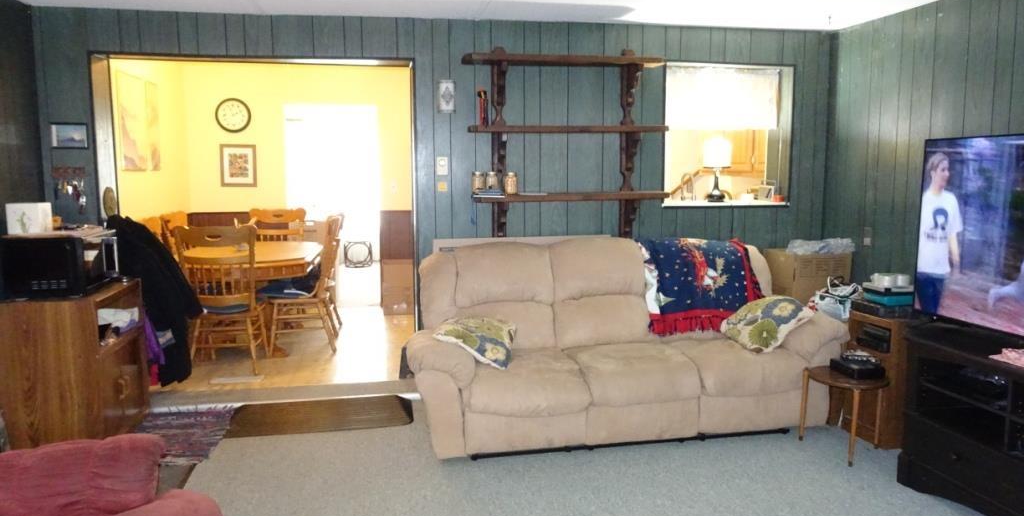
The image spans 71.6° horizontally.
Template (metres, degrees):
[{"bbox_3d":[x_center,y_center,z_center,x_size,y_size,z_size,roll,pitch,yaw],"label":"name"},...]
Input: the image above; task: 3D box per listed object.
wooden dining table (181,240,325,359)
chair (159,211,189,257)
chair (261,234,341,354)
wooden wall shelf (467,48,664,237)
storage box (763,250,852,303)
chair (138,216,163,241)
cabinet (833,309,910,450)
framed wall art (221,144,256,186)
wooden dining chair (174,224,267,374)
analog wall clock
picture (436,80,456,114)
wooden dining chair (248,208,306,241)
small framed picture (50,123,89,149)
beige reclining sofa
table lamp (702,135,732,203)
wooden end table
[{"bbox_3d":[-2.085,0.321,5.778,1.080,0.757,1.550,-2,7,-10],"label":"wooden dining table"},{"bbox_3d":[-2.596,0.136,6.113,0.580,1.030,0.500,-1,7,-4],"label":"chair"},{"bbox_3d":[-1.651,0.199,5.607,0.540,1.030,0.510,-2,7,-10],"label":"chair"},{"bbox_3d":[0.340,-0.674,4.358,1.230,1.230,0.210,-2,7,-10],"label":"wooden wall shelf"},{"bbox_3d":[1.924,0.181,4.629,0.390,0.460,0.330,-1,7,-10],"label":"storage box"},{"bbox_3d":[-2.459,0.224,5.442,0.540,1.030,0.510,-2,7,-10],"label":"chair"},{"bbox_3d":[2.070,0.621,3.792,0.420,0.665,0.390,-1,7,-8],"label":"cabinet"},{"bbox_3d":[-2.662,-0.901,6.918,0.335,0.400,0.025,-2,7,-10],"label":"framed wall art"},{"bbox_3d":[-1.958,0.270,4.955,0.490,1.030,0.600,-1,7,-10],"label":"wooden dining chair"},{"bbox_3d":[-2.691,-1.374,6.846,0.332,0.328,0.050,-2,7,-10],"label":"analog wall clock"},{"bbox_3d":[-0.388,-0.968,4.279,0.110,0.202,0.025,-1,7,-10],"label":"picture"},{"bbox_3d":[-2.076,0.121,6.216,0.510,1.030,0.580,-1,7,-10],"label":"wooden dining chair"},{"bbox_3d":[-2.456,-0.676,3.940,0.188,0.138,0.020,-2,7,-10],"label":"small framed picture"},{"bbox_3d":[0.591,0.412,4.076,2.350,1.025,0.920,-2,7,-11],"label":"beige reclining sofa"},{"bbox_3d":[1.413,-0.610,4.875,0.205,0.445,0.205,-2,7,-10],"label":"table lamp"},{"bbox_3d":[1.692,0.789,3.614,0.400,0.410,0.400,-2,7,-10],"label":"wooden end table"}]

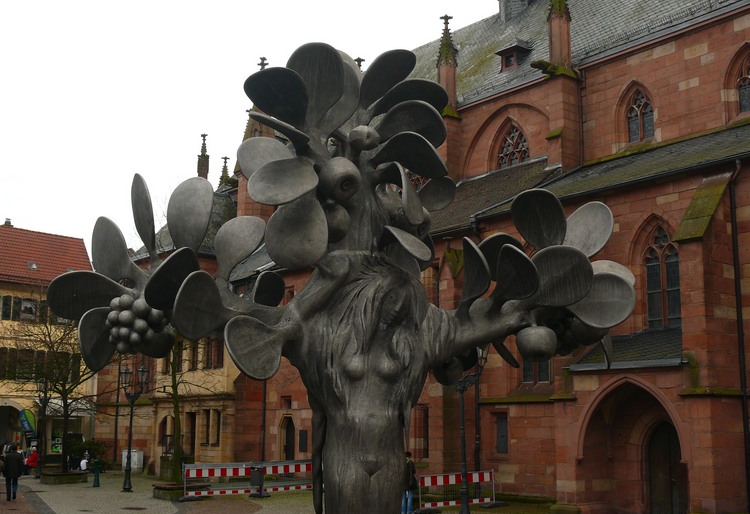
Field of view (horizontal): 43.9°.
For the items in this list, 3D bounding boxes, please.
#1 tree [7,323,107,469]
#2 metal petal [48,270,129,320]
[{"bbox_3d":[-13.442,5.889,40.080,4.600,6.680,4.400,4,-11,-18],"label":"tree"},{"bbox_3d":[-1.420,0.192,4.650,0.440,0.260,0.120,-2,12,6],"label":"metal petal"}]

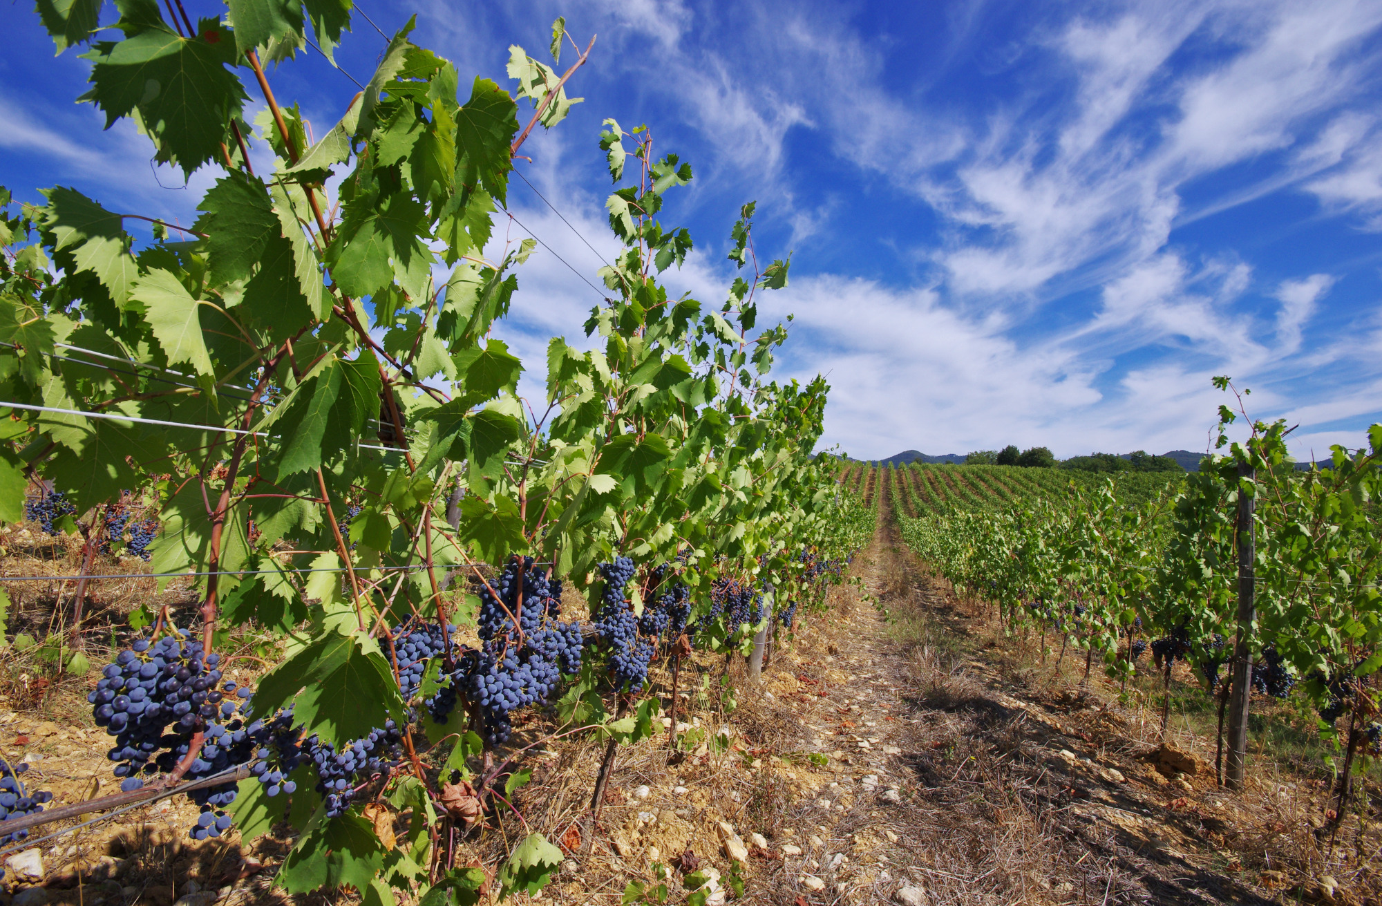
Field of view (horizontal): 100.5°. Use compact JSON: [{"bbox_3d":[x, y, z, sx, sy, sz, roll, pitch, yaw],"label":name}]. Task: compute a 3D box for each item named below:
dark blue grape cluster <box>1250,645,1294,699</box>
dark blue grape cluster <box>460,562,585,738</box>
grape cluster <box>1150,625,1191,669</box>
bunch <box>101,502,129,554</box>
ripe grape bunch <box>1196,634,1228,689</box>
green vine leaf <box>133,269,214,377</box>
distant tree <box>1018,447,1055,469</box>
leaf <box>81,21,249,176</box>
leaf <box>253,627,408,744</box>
[{"bbox_3d":[2.476,0.935,2.450,0.133,0.219,0.139,1,-1,-45],"label":"dark blue grape cluster"},{"bbox_3d":[-0.321,0.365,1.060,0.235,0.335,0.190,1,-1,-17],"label":"dark blue grape cluster"},{"bbox_3d":[2.669,1.083,3.200,0.189,0.228,0.180,0,-1,40],"label":"grape cluster"},{"bbox_3d":[-2.506,0.327,2.500,0.091,0.219,0.086,1,-1,-45],"label":"bunch"},{"bbox_3d":[2.447,0.982,2.700,0.118,0.246,0.113,0,-1,42],"label":"ripe grape bunch"},{"bbox_3d":[-0.586,-0.147,0.650,0.060,0.125,0.090,8,4,41],"label":"green vine leaf"},{"bbox_3d":[96.036,1.796,160.000,10.000,7.500,9.500,1,-1,31],"label":"distant tree"},{"bbox_3d":[-0.559,-0.377,0.610,0.135,0.150,0.050,1,5,-39],"label":"leaf"},{"bbox_3d":[-0.446,0.287,0.710,0.160,0.140,0.075,1,-18,-28],"label":"leaf"}]

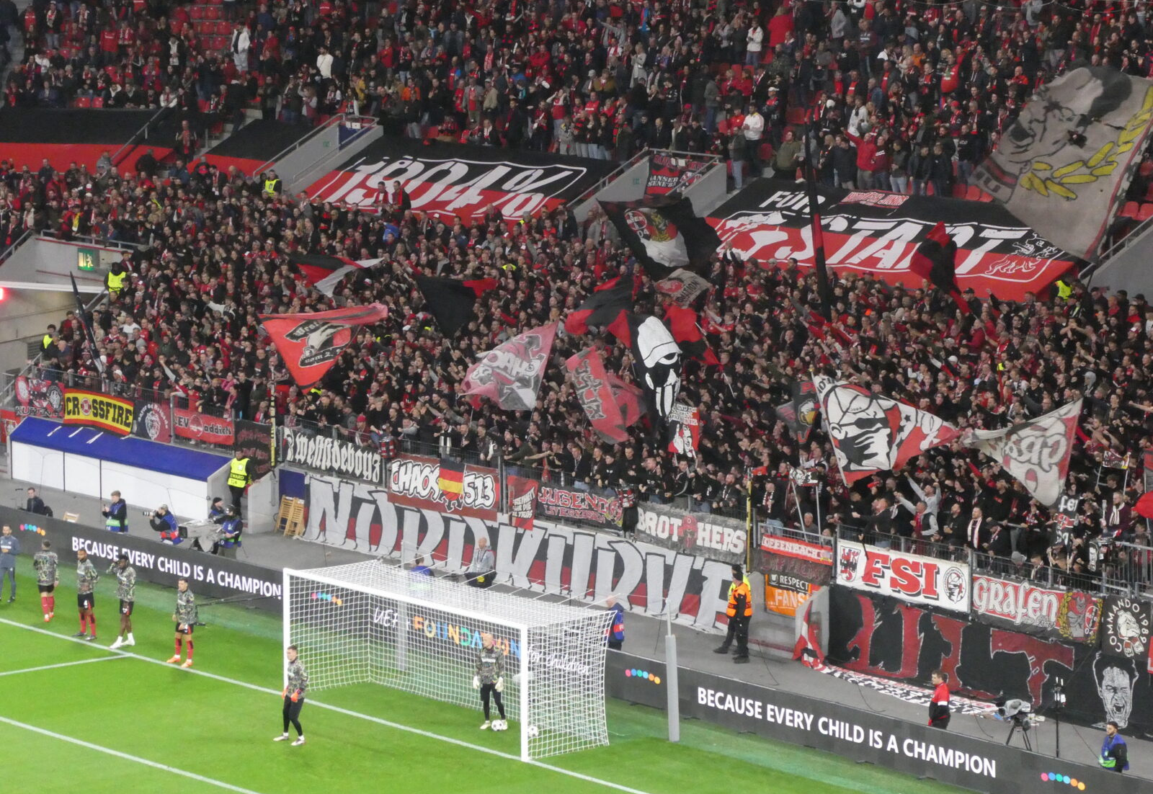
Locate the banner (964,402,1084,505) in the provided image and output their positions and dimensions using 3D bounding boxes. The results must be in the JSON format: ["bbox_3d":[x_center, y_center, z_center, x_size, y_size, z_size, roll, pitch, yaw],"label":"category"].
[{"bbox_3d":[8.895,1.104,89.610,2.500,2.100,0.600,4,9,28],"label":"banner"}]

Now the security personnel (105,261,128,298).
[{"bbox_3d":[-12.204,-2.685,119.200,0.580,1.780,0.400,2,8,16],"label":"security personnel"}]

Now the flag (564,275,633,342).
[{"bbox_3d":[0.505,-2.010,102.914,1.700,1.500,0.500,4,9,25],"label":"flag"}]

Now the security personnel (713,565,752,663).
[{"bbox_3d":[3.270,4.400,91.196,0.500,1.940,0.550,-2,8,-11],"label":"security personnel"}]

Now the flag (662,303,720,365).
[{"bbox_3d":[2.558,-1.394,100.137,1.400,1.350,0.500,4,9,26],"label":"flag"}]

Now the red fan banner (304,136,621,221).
[{"bbox_3d":[-3.341,-6.024,125.675,3.500,0.200,11.000,-36,27,-30],"label":"red fan banner"}]

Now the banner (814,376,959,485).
[{"bbox_3d":[6.282,0.664,90.761,2.700,2.300,0.400,-10,8,14],"label":"banner"}]

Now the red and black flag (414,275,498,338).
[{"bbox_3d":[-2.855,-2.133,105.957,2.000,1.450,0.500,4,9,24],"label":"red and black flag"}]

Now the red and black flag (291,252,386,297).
[{"bbox_3d":[-5.926,-3.013,111.000,2.350,1.000,0.600,2,8,12],"label":"red and black flag"}]

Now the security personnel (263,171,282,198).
[{"bbox_3d":[-8.230,-5.274,121.811,0.550,1.780,0.380,5,9,31],"label":"security personnel"}]

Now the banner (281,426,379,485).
[{"bbox_3d":[-5.753,1.385,104.865,0.080,0.850,3.900,-6,10,-39],"label":"banner"}]

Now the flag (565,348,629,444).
[{"bbox_3d":[0.486,-0.030,98.932,1.500,2.100,0.400,2,8,17],"label":"flag"}]

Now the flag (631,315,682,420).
[{"bbox_3d":[1.744,-0.633,97.300,1.100,2.250,0.450,3,8,21],"label":"flag"}]

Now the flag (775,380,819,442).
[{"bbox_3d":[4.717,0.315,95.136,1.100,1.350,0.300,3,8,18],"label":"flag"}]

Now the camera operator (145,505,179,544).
[{"bbox_3d":[-9.454,3.151,102.857,0.850,1.300,0.570,-6,10,-34],"label":"camera operator"}]

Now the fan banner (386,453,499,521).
[{"bbox_3d":[-3.078,2.019,101.038,0.080,1.180,4.100,-6,10,-39],"label":"fan banner"}]

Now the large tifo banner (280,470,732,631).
[{"bbox_3d":[-1.628,3.377,99.463,0.120,1.680,15.500,-6,10,-39],"label":"large tifo banner"}]

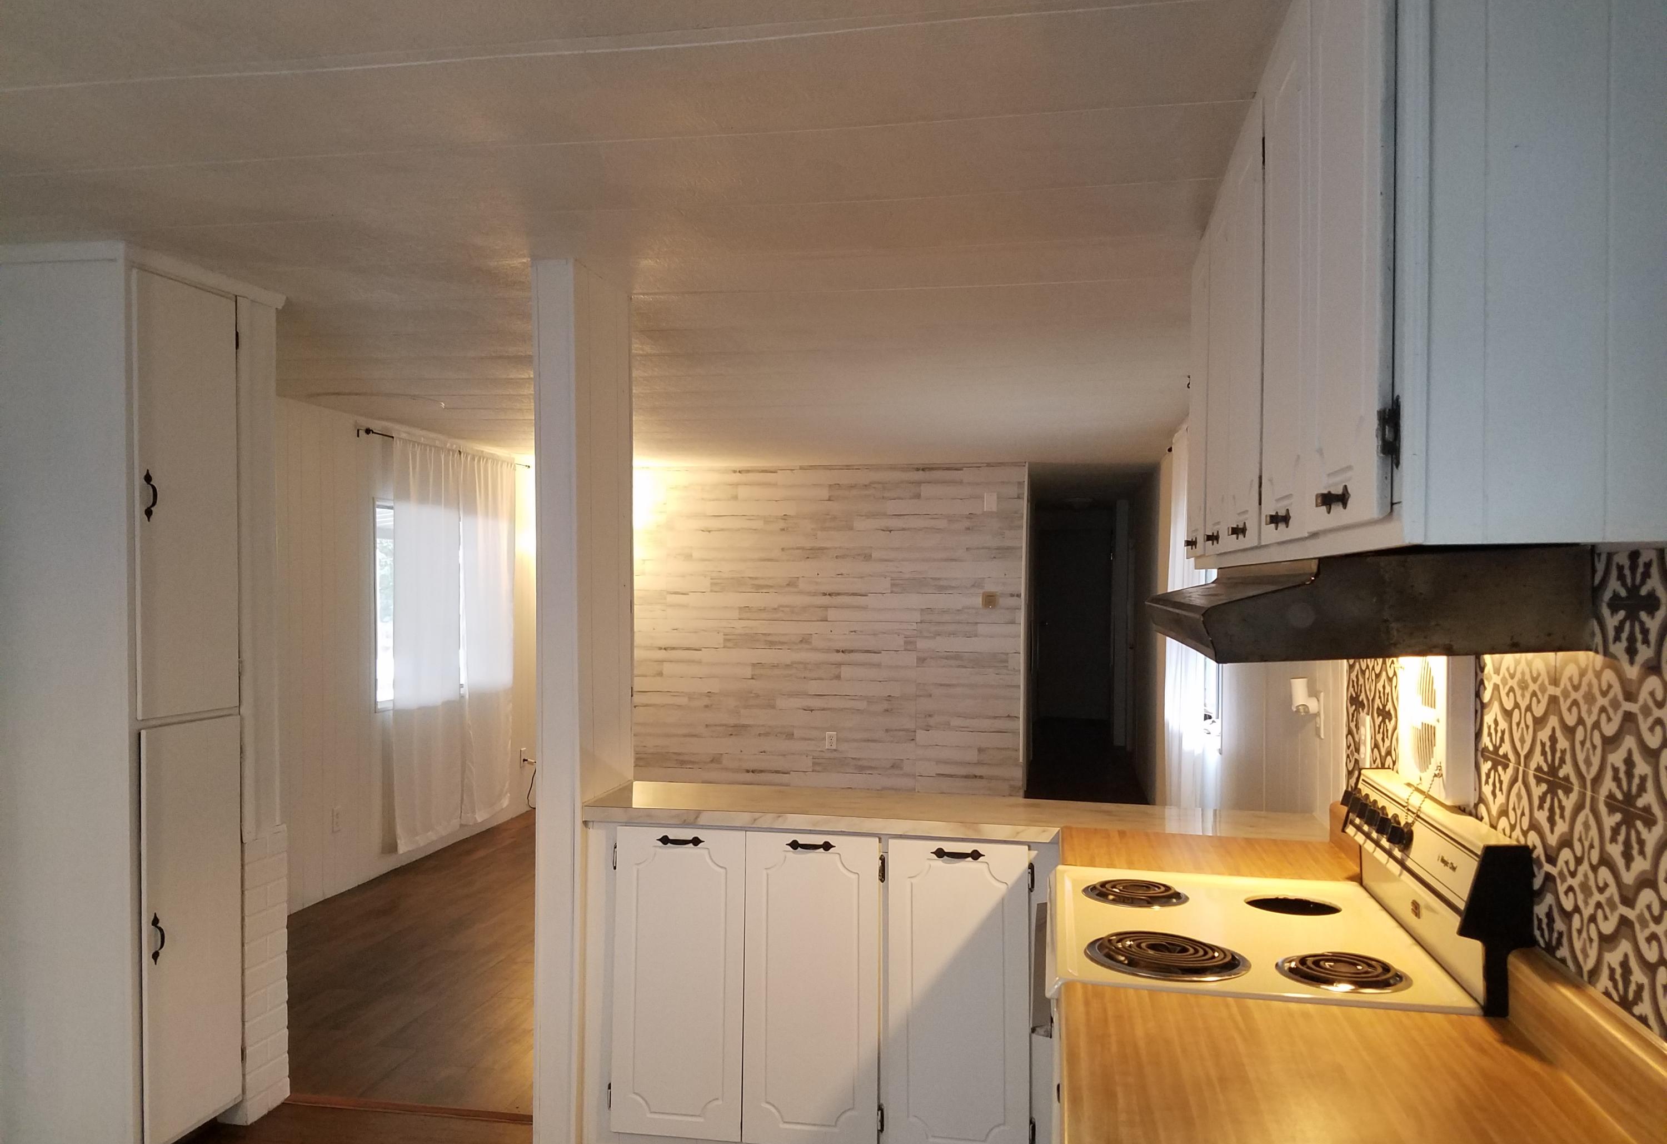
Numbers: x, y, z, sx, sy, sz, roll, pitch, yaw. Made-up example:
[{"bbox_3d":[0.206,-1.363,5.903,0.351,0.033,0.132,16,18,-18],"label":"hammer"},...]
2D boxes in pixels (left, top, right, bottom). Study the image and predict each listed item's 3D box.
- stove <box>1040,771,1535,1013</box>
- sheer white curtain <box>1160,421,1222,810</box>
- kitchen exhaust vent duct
[{"bbox_3d":[0.712,0.953,2.209,0.688,1.131,0.764,0,0,10],"label":"stove"},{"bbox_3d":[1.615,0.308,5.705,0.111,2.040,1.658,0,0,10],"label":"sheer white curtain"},{"bbox_3d":[0.810,0.049,2.131,0.472,0.143,1.085,0,0,10],"label":"kitchen exhaust vent duct"}]

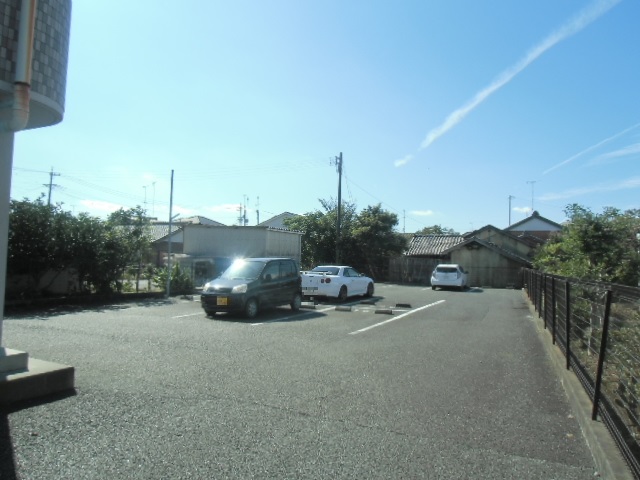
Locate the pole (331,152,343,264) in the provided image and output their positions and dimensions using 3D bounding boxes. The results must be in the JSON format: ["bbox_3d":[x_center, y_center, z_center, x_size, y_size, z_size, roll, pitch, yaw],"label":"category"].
[{"bbox_3d":[1.086,-1.640,31.510,0.800,9.150,0.450,2,-2,0],"label":"pole"}]

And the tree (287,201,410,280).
[{"bbox_3d":[1.841,0.021,32.515,8.700,5.950,5.500,2,-2,0],"label":"tree"}]

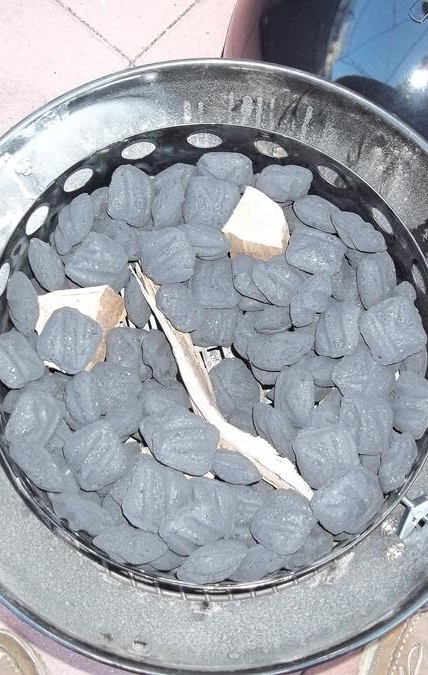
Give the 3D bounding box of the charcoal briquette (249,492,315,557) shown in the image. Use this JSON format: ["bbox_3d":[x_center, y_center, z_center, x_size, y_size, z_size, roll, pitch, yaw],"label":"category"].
[{"bbox_3d":[0.054,0.144,0.646,0.049,0.026,0.049,12,66,15],"label":"charcoal briquette"}]

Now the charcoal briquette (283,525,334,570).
[{"bbox_3d":[0.076,0.165,0.665,0.049,0.049,0.026,-30,120,-1],"label":"charcoal briquette"}]

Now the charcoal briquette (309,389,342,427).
[{"bbox_3d":[0.099,0.063,0.713,0.049,0.026,0.049,-43,46,0],"label":"charcoal briquette"}]

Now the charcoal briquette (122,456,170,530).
[{"bbox_3d":[-0.054,0.124,0.655,0.050,0.030,0.050,-6,91,23],"label":"charcoal briquette"}]

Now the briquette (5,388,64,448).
[{"bbox_3d":[-0.144,0.064,0.666,0.030,0.047,0.049,11,70,45],"label":"briquette"}]

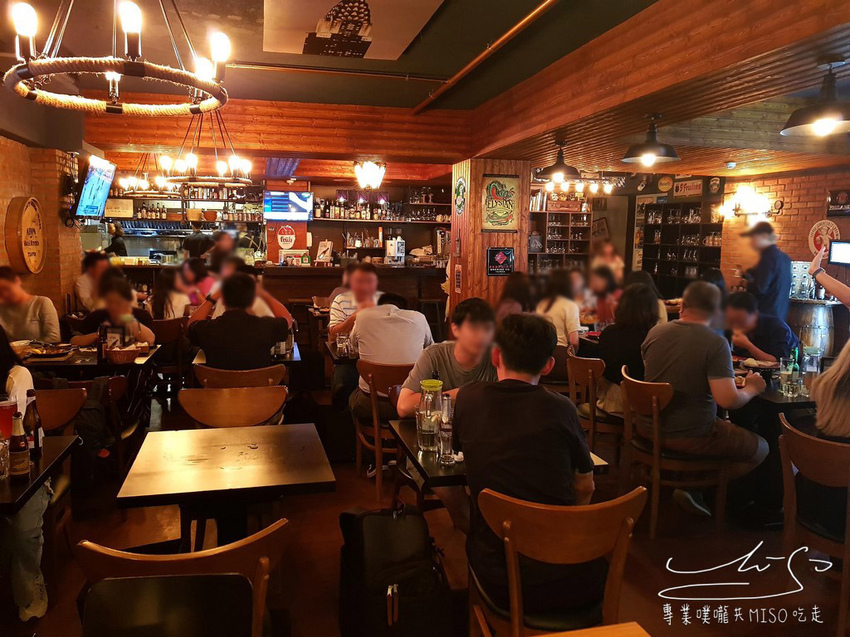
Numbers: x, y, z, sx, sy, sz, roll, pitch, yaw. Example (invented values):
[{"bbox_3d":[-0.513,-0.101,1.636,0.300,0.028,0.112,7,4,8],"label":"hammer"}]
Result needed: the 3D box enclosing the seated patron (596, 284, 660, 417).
[{"bbox_3d":[1.420,0.400,4.245,0.750,1.240,0.460,-1,7,-17],"label":"seated patron"}]

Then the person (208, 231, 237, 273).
[{"bbox_3d":[-2.042,-0.225,6.460,0.600,1.320,0.460,7,9,44],"label":"person"}]

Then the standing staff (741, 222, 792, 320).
[{"bbox_3d":[2.894,0.049,5.401,0.410,1.720,0.490,5,8,31],"label":"standing staff"}]

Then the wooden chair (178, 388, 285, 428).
[{"bbox_3d":[-0.827,0.756,2.809,0.470,0.820,0.520,-1,7,-15],"label":"wooden chair"}]

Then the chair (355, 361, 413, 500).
[{"bbox_3d":[-0.197,0.640,4.013,0.500,0.810,0.510,-2,7,-18],"label":"chair"}]

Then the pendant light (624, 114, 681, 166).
[{"bbox_3d":[1.515,-1.200,4.295,0.385,0.335,0.385,-1,7,-15],"label":"pendant light"}]

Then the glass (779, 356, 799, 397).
[{"bbox_3d":[1.769,0.281,3.098,0.078,0.180,0.078,1,6,0],"label":"glass"}]

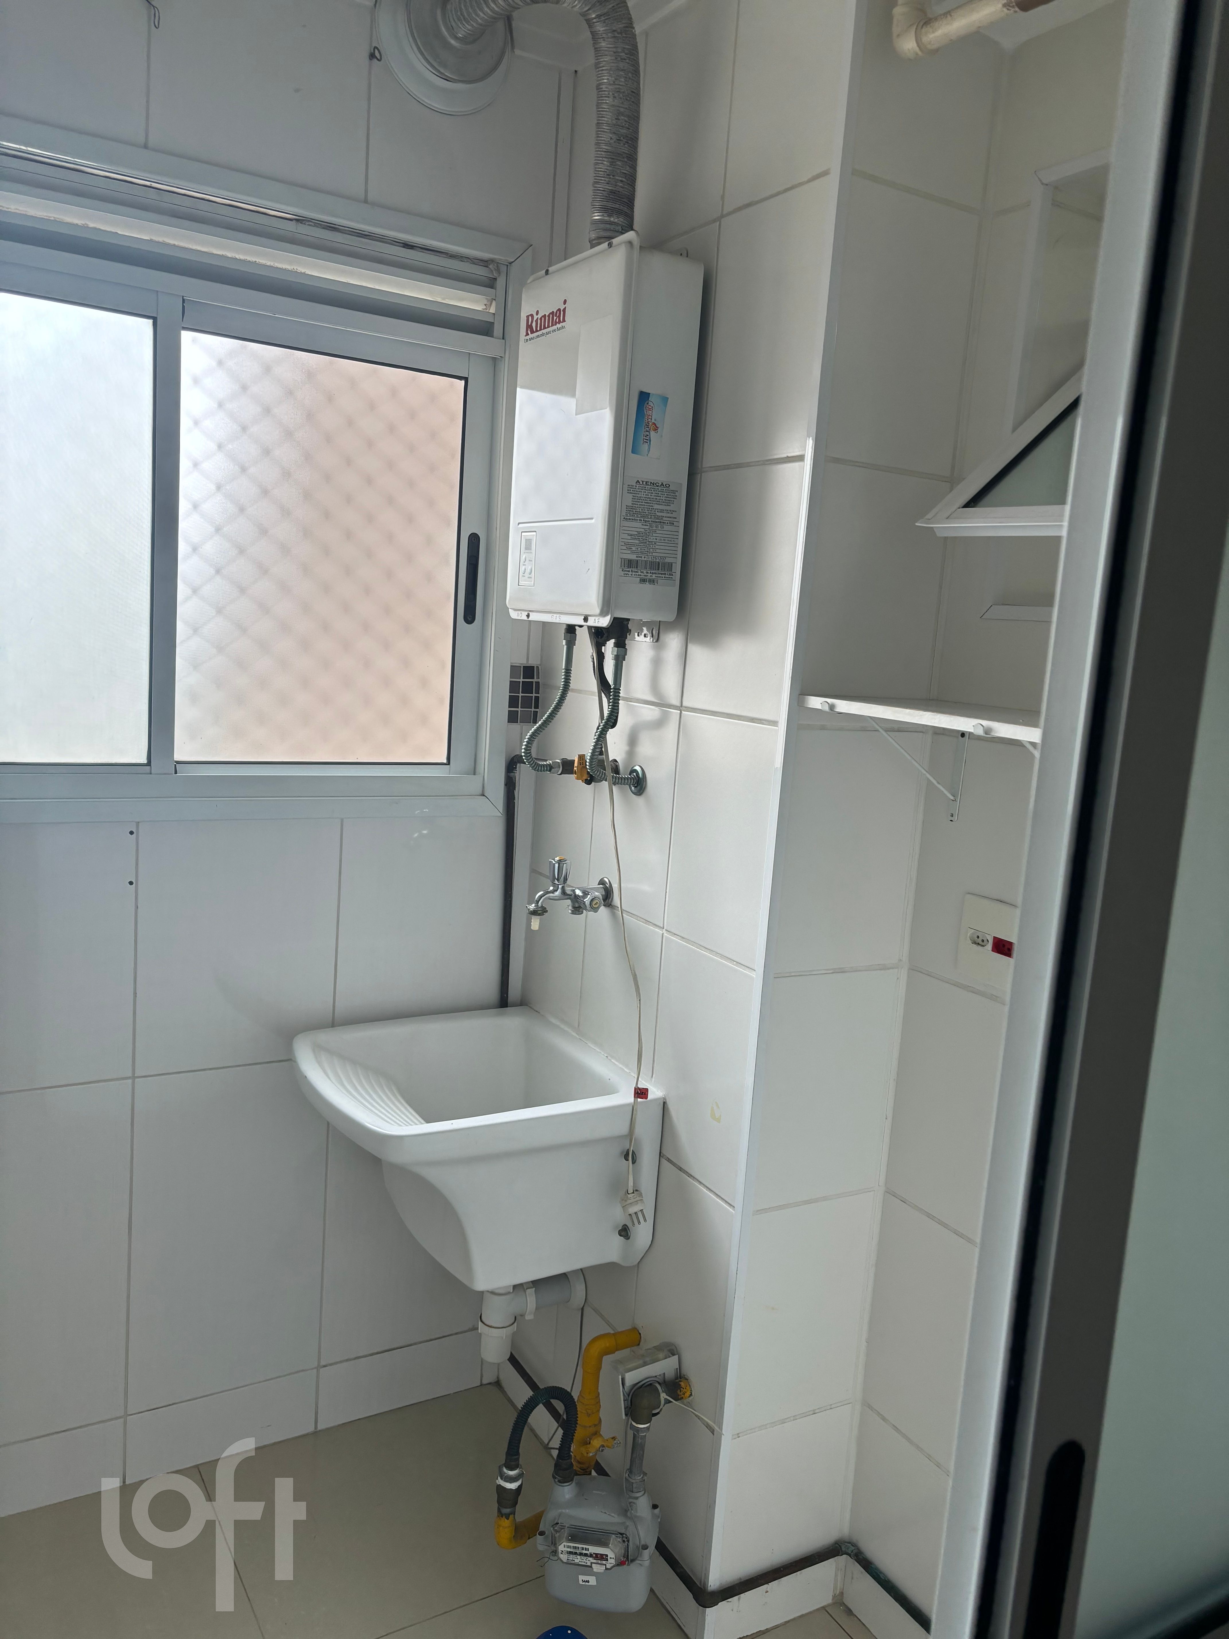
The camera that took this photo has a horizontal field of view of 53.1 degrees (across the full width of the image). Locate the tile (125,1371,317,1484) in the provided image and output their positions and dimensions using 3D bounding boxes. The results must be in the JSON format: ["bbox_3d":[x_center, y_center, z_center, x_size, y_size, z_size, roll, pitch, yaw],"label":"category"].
[{"bbox_3d":[-0.698,1.082,2.211,0.329,0.126,0.012,-1,10,-30],"label":"tile"}]

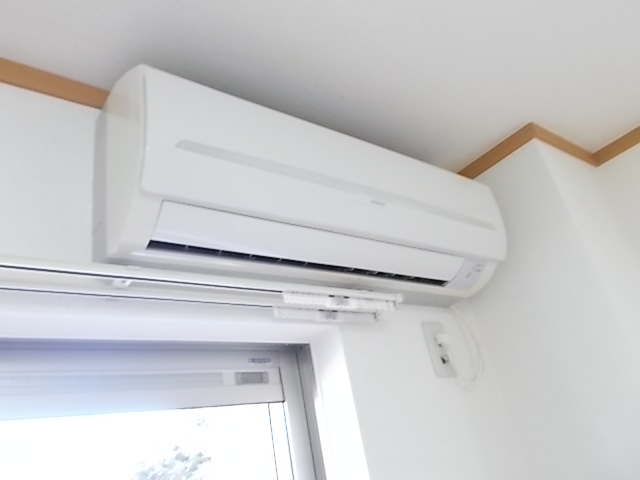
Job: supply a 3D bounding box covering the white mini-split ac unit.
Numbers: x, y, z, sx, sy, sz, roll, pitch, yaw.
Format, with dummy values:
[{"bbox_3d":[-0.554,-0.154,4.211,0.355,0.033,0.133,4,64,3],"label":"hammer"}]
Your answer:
[{"bbox_3d":[0.030,-0.073,0.899,0.780,0.293,0.219,10,-33,-36],"label":"white mini-split ac unit"}]

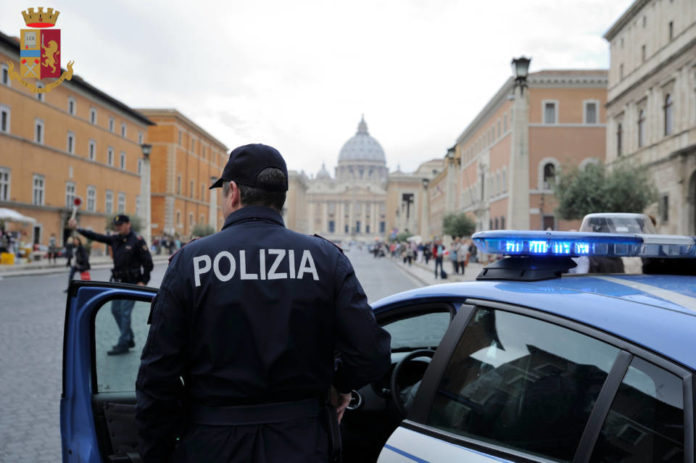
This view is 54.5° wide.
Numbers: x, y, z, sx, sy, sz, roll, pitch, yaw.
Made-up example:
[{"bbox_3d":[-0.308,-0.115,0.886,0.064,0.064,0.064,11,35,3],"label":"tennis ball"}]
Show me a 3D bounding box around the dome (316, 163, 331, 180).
[{"bbox_3d":[-25.181,-61.668,695.000,14.500,19.000,14.500,1,-1,1],"label":"dome"}]

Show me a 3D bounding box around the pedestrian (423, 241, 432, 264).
[{"bbox_3d":[5.585,1.475,47.500,0.600,1.700,0.450,1,-1,6],"label":"pedestrian"}]

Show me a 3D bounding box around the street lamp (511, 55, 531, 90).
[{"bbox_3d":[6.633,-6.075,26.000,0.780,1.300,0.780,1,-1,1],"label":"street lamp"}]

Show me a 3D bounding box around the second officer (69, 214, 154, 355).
[{"bbox_3d":[-3.065,0.683,8.800,1.050,1.830,0.650,0,-1,30],"label":"second officer"}]

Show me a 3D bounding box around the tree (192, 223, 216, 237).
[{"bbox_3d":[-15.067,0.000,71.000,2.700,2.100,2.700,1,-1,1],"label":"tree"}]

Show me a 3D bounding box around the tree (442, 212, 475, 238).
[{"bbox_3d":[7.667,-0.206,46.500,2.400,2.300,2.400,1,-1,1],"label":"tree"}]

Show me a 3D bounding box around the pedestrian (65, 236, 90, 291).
[{"bbox_3d":[-8.081,0.971,20.200,0.750,1.660,0.550,1,-1,-30],"label":"pedestrian"}]

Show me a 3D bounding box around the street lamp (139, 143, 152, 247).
[{"bbox_3d":[-14.973,-2.329,50.000,1.050,8.600,1.050,1,-1,-1],"label":"street lamp"}]

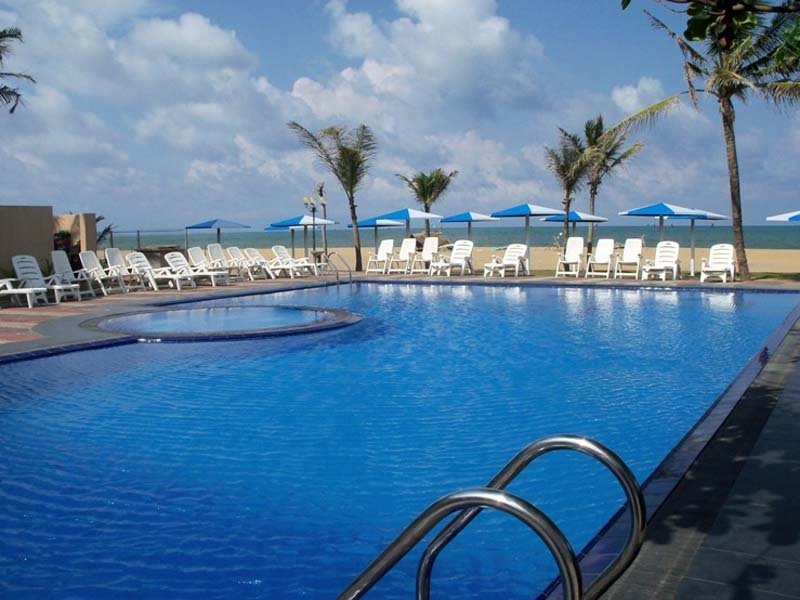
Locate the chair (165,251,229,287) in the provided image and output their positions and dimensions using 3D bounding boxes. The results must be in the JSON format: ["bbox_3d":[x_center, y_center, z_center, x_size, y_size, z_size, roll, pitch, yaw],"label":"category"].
[{"bbox_3d":[-5.281,-0.812,21.203,1.640,0.850,0.700,2,6,28],"label":"chair"}]

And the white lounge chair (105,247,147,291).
[{"bbox_3d":[-7.037,-0.787,20.700,0.880,1.070,0.650,2,6,30],"label":"white lounge chair"}]

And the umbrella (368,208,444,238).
[{"bbox_3d":[0.260,-1.920,26.593,2.450,2.150,2.450,-1,5,0],"label":"umbrella"}]

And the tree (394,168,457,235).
[{"bbox_3d":[0.999,-3.054,30.500,2.400,3.810,2.300,-1,5,0],"label":"tree"}]

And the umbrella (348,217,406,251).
[{"bbox_3d":[-0.950,-2.240,33.592,2.450,2.130,2.450,-1,5,0],"label":"umbrella"}]

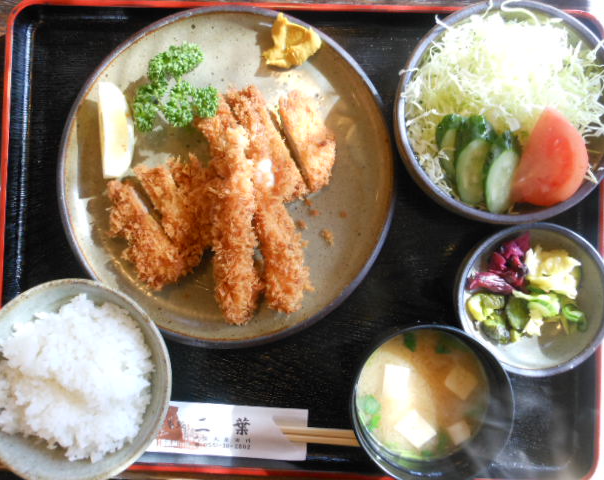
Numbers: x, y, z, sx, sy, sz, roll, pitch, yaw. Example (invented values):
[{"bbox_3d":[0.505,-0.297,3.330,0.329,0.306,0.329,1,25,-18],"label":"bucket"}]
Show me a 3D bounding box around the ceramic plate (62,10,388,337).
[{"bbox_3d":[-0.058,-0.048,0.407,0.257,0.030,0.257,0,89,1],"label":"ceramic plate"}]

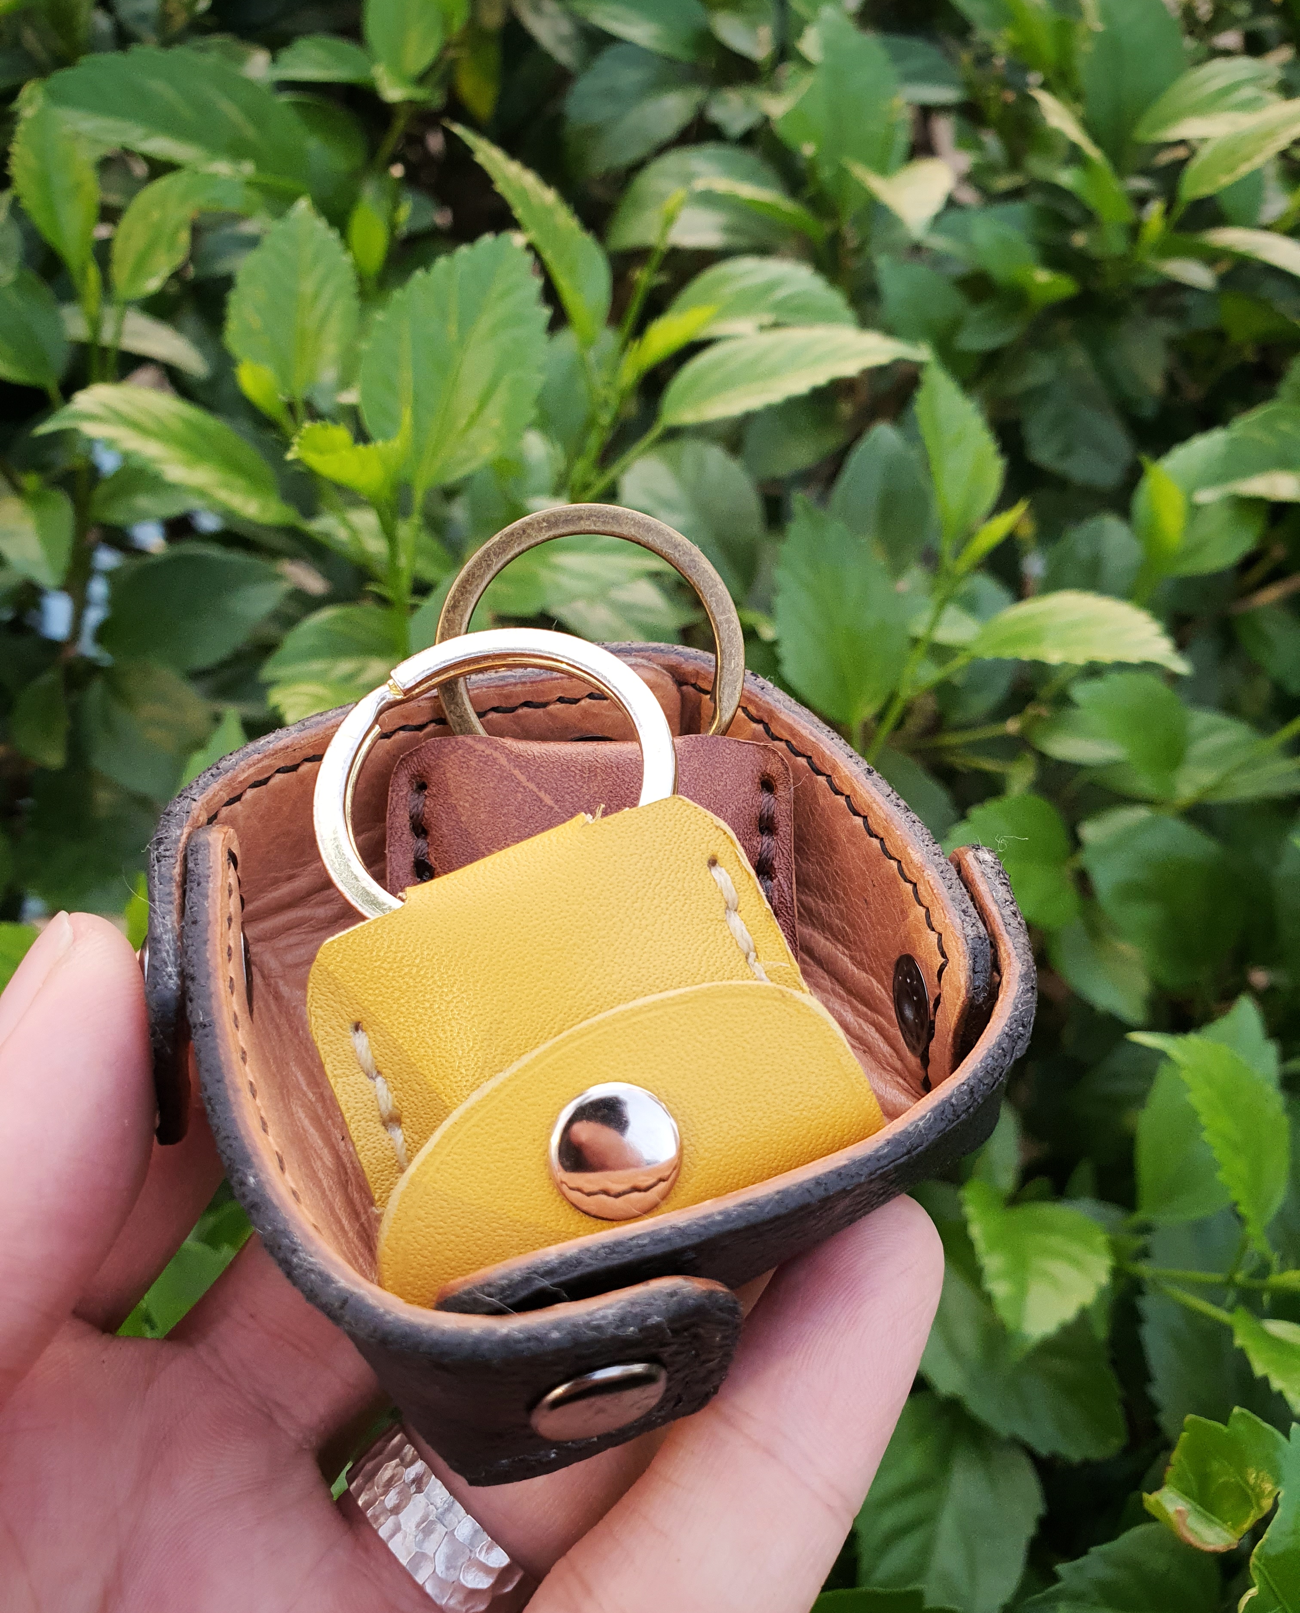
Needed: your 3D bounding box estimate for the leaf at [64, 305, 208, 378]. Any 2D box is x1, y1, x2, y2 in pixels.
[{"bbox_3d":[-0.171,-0.154,0.430,0.049,0.012,0.028,13,39,3],"label":"leaf"}]

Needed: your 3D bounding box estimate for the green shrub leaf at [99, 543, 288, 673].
[{"bbox_3d":[-0.158,-0.069,0.450,0.065,0.012,0.044,-7,66,-10],"label":"green shrub leaf"}]

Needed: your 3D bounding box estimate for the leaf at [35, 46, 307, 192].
[{"bbox_3d":[-0.138,-0.199,0.380,0.074,0.015,0.042,19,35,2],"label":"leaf"}]

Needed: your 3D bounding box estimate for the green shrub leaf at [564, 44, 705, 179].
[{"bbox_3d":[-0.006,-0.277,0.520,0.062,0.045,0.012,-24,-3,-11],"label":"green shrub leaf"}]

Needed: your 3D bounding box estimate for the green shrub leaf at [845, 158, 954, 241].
[{"bbox_3d":[0.097,-0.234,0.500,0.042,0.014,0.028,15,74,-2],"label":"green shrub leaf"}]

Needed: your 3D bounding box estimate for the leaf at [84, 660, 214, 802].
[{"bbox_3d":[-0.178,-0.026,0.460,0.044,0.010,0.056,-38,73,-22],"label":"leaf"}]

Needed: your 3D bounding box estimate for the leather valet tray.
[{"bbox_3d":[-0.009,0.021,0.150,0.075,0.037,0.075,-22,47,-23],"label":"leather valet tray"}]

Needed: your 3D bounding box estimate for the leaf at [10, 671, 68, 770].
[{"bbox_3d":[-0.220,-0.031,0.470,0.024,0.010,0.042,-18,62,22],"label":"leaf"}]

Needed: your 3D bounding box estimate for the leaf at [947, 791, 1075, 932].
[{"bbox_3d":[0.106,0.018,0.390,0.042,0.012,0.048,30,58,13],"label":"leaf"}]

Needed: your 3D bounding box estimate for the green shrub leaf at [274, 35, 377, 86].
[{"bbox_3d":[-0.118,-0.269,0.470,0.038,0.010,0.026,3,35,0],"label":"green shrub leaf"}]

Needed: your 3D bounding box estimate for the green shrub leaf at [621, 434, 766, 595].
[{"bbox_3d":[0.014,-0.095,0.430,0.045,0.012,0.061,-25,66,-5],"label":"green shrub leaf"}]

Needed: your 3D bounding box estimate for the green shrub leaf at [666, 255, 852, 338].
[{"bbox_3d":[0.035,-0.160,0.410,0.060,0.014,0.036,-2,39,-2],"label":"green shrub leaf"}]

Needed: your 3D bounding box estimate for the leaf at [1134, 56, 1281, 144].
[{"bbox_3d":[0.206,-0.261,0.480,0.053,0.013,0.031,-19,35,-6],"label":"leaf"}]

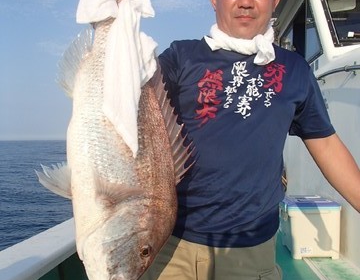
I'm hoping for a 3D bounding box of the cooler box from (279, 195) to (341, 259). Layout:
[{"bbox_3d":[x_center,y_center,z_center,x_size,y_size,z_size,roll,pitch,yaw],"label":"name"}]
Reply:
[{"bbox_3d":[1.105,0.745,3.480,0.430,0.445,0.620,0,0,0],"label":"cooler box"}]

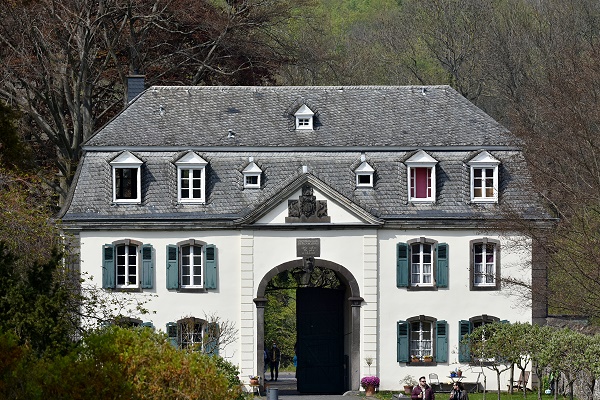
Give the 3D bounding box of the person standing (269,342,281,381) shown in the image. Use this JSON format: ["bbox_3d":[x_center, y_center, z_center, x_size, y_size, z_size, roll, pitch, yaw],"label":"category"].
[{"bbox_3d":[-1.119,7.251,236.000,0.520,1.760,0.340,0,-1,-2],"label":"person standing"}]

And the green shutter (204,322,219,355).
[{"bbox_3d":[-3.737,6.068,221.679,0.507,1.757,0.060,0,-1,-3],"label":"green shutter"}]

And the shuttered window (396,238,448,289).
[{"bbox_3d":[5.213,2.715,222.314,2.194,2.202,0.250,0,-1,-3],"label":"shuttered window"}]

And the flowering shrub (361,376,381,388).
[{"bbox_3d":[2.978,7.684,220.800,0.782,0.488,0.750,0,-1,-3],"label":"flowering shrub"}]

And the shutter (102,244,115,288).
[{"bbox_3d":[-8.067,2.820,221.418,0.510,1.877,0.060,0,-1,-3],"label":"shutter"}]

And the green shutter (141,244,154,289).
[{"bbox_3d":[-6.429,2.817,221.517,0.494,1.886,0.060,0,-1,-3],"label":"green shutter"}]

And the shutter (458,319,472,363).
[{"bbox_3d":[7.009,6.001,222.323,0.508,1.762,0.060,0,-1,-3],"label":"shutter"}]

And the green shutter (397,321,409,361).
[{"bbox_3d":[4.357,5.999,222.165,0.487,1.756,0.060,0,-1,-3],"label":"green shutter"}]

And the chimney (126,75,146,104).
[{"bbox_3d":[-7.090,-4.756,227.500,0.832,1.322,0.800,0,-1,-3],"label":"chimney"}]

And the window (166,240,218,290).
[{"bbox_3d":[-4.557,2.781,221.728,2.146,2.209,0.250,0,-1,-3],"label":"window"}]

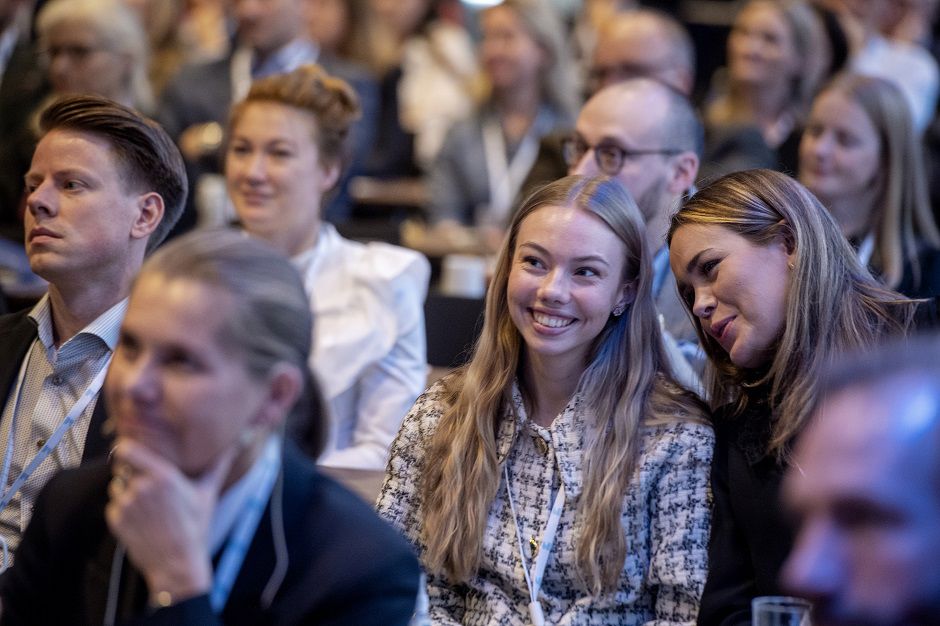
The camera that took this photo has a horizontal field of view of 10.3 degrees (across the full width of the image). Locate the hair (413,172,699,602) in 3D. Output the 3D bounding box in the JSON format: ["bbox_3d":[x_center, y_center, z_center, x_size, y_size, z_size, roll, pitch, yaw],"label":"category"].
[{"bbox_3d":[0.113,0.085,6.300,0.330,0.500,0.280,1,6,14],"label":"hair"}]

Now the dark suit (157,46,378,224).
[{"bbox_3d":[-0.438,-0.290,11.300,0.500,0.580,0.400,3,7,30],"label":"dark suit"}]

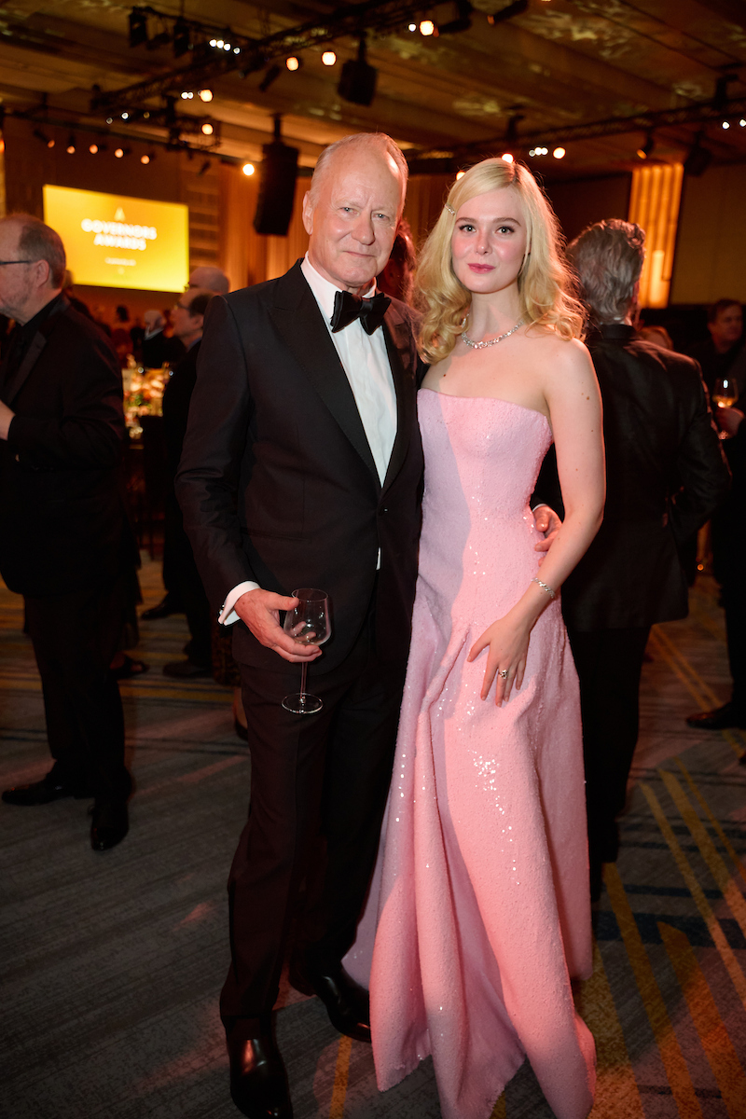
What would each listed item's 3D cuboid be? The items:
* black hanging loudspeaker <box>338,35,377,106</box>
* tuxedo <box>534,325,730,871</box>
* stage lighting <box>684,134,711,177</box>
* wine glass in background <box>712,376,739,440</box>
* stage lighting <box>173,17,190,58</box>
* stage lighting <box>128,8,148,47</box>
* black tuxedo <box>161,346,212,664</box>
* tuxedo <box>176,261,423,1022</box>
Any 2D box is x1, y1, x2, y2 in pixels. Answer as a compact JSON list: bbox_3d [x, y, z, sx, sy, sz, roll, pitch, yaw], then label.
[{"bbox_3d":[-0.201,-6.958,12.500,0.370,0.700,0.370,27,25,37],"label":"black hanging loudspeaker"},{"bbox_3d":[0.667,0.124,2.518,0.600,1.520,0.430,6,13,17],"label":"tuxedo"},{"bbox_3d":[5.511,-6.859,14.800,0.360,0.620,0.360,26,25,34],"label":"stage lighting"},{"bbox_3d":[1.237,-0.531,3.050,0.082,0.213,0.082,2,13,0],"label":"wine glass in background"},{"bbox_3d":[-2.444,-6.654,11.100,0.190,0.420,0.180,6,13,19],"label":"stage lighting"},{"bbox_3d":[-2.949,-6.663,10.900,0.190,0.400,0.180,6,13,19],"label":"stage lighting"},{"bbox_3d":[-0.782,-0.260,4.093,0.400,1.500,0.520,2,13,2],"label":"black tuxedo"},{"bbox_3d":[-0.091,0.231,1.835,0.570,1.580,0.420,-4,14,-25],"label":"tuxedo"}]

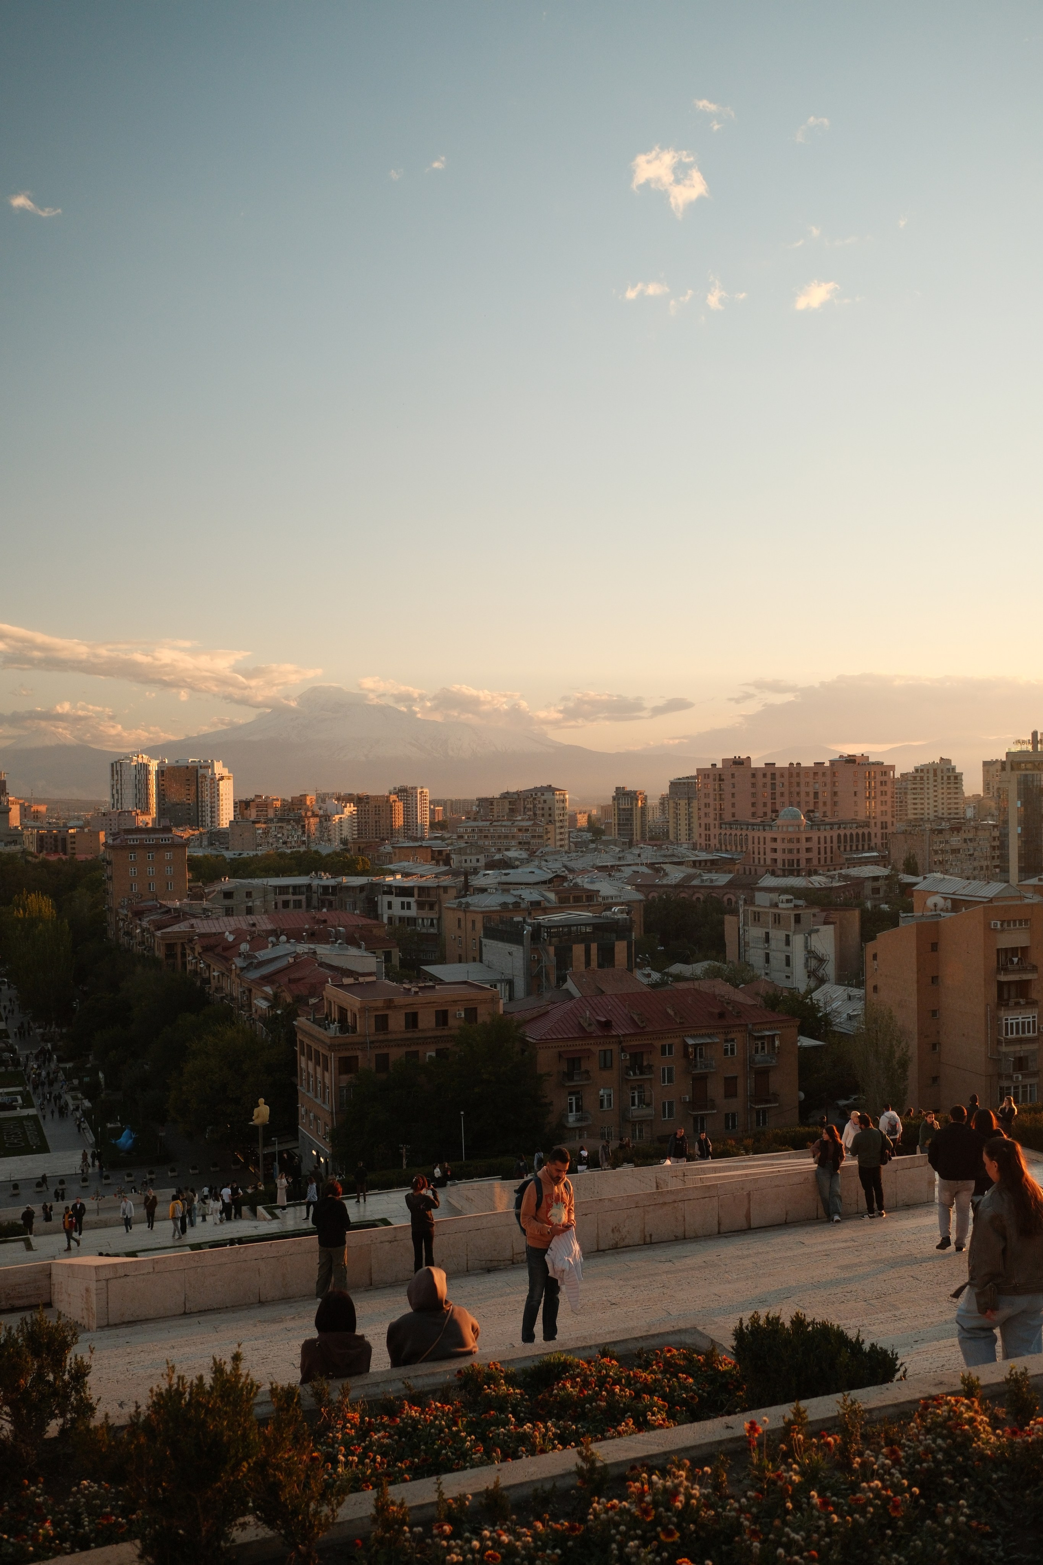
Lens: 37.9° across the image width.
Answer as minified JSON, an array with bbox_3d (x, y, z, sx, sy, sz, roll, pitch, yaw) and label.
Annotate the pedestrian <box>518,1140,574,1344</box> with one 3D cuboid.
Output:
[{"bbox_3d":[0.221,3.978,12.997,0.500,1.740,0.380,-1,0,-37],"label":"pedestrian"}]

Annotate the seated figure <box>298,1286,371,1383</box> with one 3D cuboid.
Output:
[{"bbox_3d":[-1.260,3.863,10.192,0.500,1.080,0.750,-1,0,-14],"label":"seated figure"}]

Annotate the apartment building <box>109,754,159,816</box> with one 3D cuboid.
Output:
[{"bbox_3d":[-263.125,15.237,1031.973,26.000,68.000,24.000,-1,0,-1],"label":"apartment building"}]

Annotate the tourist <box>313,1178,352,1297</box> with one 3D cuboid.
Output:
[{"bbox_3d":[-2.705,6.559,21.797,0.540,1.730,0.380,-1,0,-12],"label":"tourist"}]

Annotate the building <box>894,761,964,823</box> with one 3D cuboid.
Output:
[{"bbox_3d":[258.494,12.859,961.959,40.000,56.000,24.000,-1,0,9],"label":"building"}]

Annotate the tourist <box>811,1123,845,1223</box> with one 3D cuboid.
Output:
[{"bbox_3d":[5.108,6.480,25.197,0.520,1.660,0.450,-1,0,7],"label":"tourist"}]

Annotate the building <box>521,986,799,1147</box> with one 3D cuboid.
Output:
[{"bbox_3d":[9.838,24.826,130.372,24.505,13.400,13.282,-1,0,-23],"label":"building"}]

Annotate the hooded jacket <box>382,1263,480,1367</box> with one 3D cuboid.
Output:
[{"bbox_3d":[-0.559,3.404,9.599,0.600,0.720,0.480,-1,0,-9],"label":"hooded jacket"}]

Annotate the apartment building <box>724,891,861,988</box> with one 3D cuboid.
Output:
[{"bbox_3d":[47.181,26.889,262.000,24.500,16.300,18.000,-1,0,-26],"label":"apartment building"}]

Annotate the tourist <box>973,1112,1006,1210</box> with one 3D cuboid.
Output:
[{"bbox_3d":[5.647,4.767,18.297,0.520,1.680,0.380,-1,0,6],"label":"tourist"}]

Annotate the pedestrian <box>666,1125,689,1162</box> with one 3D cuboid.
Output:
[{"bbox_3d":[3.973,9.585,38.497,0.550,1.750,0.380,-1,0,6],"label":"pedestrian"}]

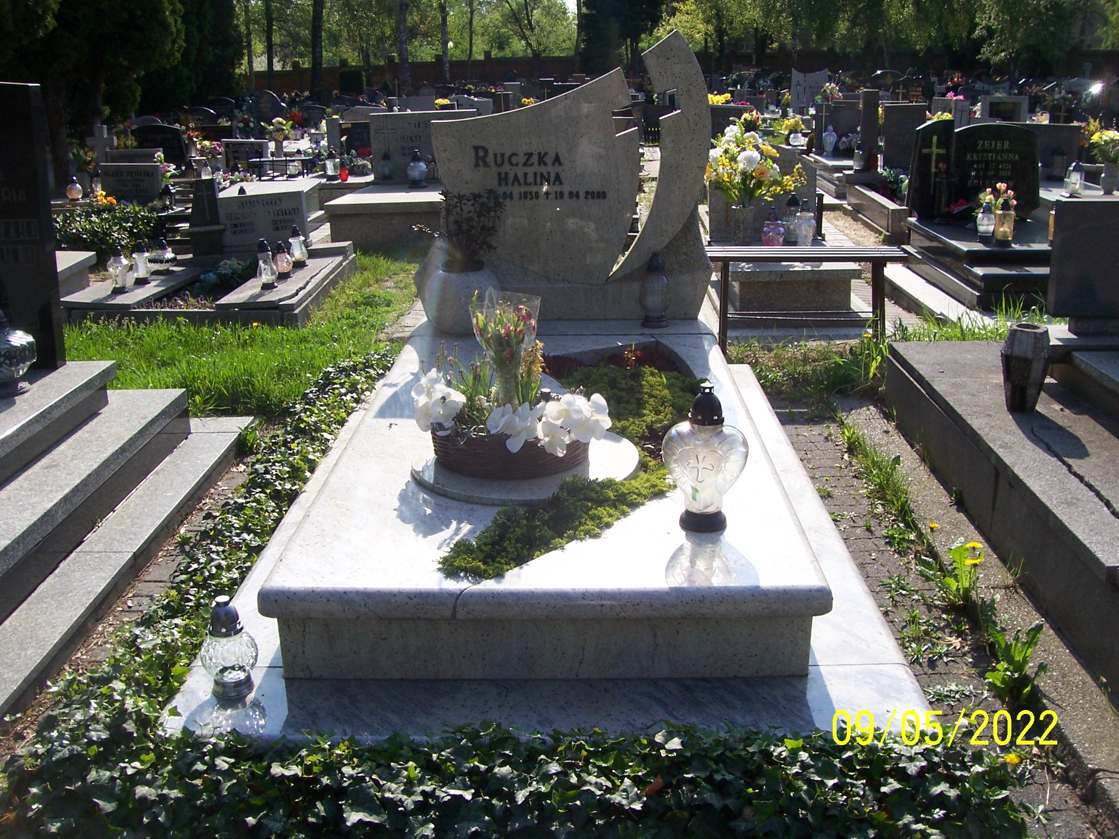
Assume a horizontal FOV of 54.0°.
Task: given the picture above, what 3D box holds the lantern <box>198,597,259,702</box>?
[{"bbox_3d":[-0.630,0.431,2.100,0.114,0.197,0.114,0,19,2],"label":"lantern"}]

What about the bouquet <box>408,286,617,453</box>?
[{"bbox_3d":[-0.119,-0.135,2.632,0.485,0.349,0.369,0,19,2],"label":"bouquet"}]

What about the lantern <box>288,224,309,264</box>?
[{"bbox_3d":[-1.460,-0.983,6.150,0.115,0.216,0.115,-1,18,0],"label":"lantern"}]

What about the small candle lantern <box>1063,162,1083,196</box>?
[{"bbox_3d":[3.232,-1.502,6.862,0.126,0.214,0.126,0,19,2],"label":"small candle lantern"}]

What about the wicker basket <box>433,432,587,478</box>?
[{"bbox_3d":[-0.120,0.039,2.681,0.384,0.100,0.338,0,19,2],"label":"wicker basket"}]

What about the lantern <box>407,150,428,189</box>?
[{"bbox_3d":[-1.047,-1.851,8.100,0.154,0.264,0.154,-1,18,0],"label":"lantern"}]

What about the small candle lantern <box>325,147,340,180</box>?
[{"bbox_3d":[-1.858,-2.095,9.000,0.127,0.260,0.127,-1,18,0],"label":"small candle lantern"}]

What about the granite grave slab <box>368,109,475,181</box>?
[{"bbox_3d":[-1.162,-2.348,9.428,0.901,0.568,0.130,-2,18,-5],"label":"granite grave slab"}]

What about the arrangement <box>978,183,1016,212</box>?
[{"bbox_3d":[2.659,-1.338,6.677,0.220,0.200,0.190,-1,18,0],"label":"arrangement"}]

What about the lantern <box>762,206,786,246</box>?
[{"bbox_3d":[1.095,-0.980,5.582,0.118,0.196,0.118,0,19,2],"label":"lantern"}]

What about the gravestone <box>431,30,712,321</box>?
[{"bbox_3d":[0.027,-0.847,3.866,1.005,0.970,0.190,0,19,1],"label":"gravestone"}]

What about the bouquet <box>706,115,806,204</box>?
[{"bbox_3d":[1.193,-1.564,6.635,0.560,0.500,0.420,-1,18,0],"label":"bouquet"}]

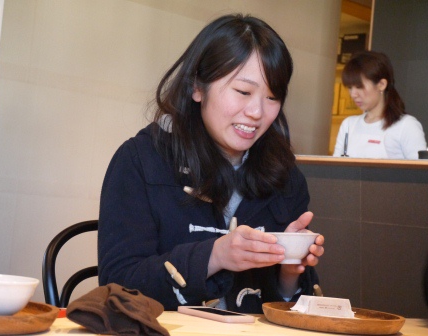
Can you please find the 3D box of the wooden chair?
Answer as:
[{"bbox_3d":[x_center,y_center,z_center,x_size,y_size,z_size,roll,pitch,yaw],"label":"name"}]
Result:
[{"bbox_3d":[-0.080,0.530,1.840,0.420,0.830,0.500,6,-3,-30],"label":"wooden chair"}]

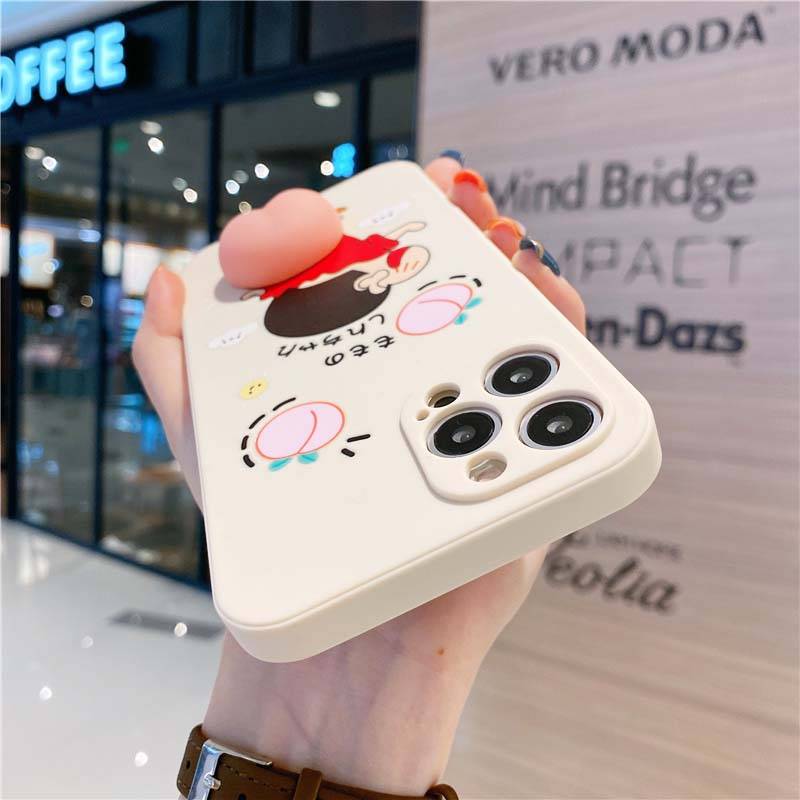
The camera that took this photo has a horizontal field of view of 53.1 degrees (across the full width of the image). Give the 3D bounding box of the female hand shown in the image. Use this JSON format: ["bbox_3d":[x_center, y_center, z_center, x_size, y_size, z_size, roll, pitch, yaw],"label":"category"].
[{"bbox_3d":[-0.016,0.007,0.202,0.122,0.172,0.082,-1,-18,7],"label":"female hand"}]

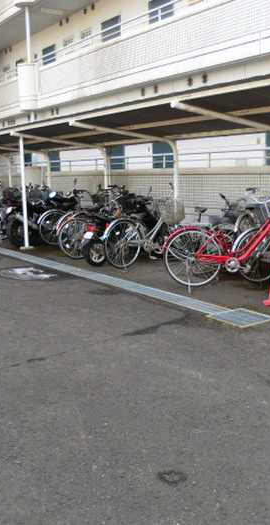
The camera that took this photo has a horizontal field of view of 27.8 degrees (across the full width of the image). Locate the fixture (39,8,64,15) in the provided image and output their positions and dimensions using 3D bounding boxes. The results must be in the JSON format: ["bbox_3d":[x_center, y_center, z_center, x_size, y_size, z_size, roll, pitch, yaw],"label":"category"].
[{"bbox_3d":[-2.177,-6.608,14.364,0.630,0.080,0.120,-7,11,-34],"label":"fixture"}]

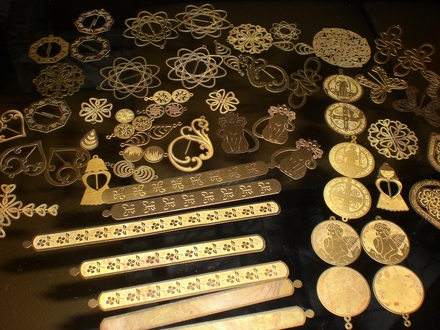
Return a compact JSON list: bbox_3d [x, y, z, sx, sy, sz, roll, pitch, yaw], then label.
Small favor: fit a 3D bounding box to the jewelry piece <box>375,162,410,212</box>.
[{"bbox_3d":[0.125,0.016,0.355,0.023,0.002,0.043,5,55,-1],"label":"jewelry piece"}]

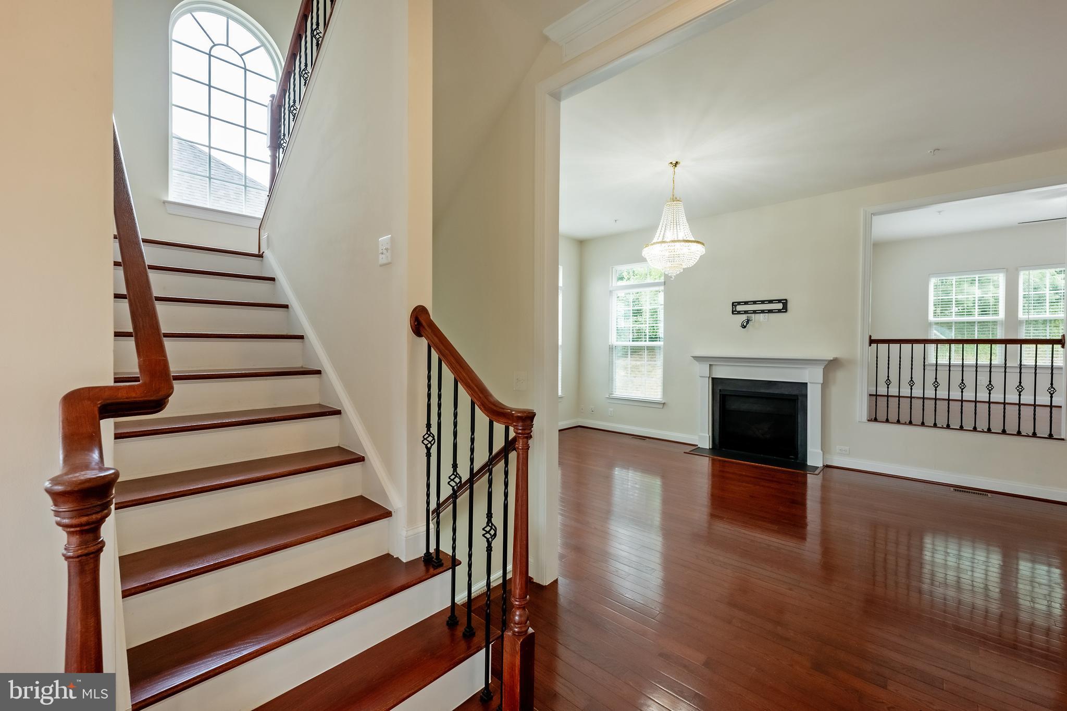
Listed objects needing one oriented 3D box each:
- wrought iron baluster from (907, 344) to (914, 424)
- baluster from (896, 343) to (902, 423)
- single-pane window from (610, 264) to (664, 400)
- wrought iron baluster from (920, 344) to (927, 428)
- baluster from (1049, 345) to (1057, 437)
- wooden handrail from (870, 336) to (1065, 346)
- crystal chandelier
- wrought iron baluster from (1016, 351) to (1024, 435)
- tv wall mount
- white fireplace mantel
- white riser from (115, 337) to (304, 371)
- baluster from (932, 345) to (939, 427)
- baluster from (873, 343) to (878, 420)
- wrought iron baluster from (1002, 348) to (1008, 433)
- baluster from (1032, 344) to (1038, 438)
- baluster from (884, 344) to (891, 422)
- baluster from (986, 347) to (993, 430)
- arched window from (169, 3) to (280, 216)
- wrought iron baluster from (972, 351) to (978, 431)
[{"bbox_3d":[4.280,0.322,4.697,0.050,0.898,0.050,2,2,43],"label":"wrought iron baluster"},{"bbox_3d":[4.206,0.321,4.766,0.030,0.904,0.030,2,2,43],"label":"baluster"},{"bbox_3d":[1.689,-0.389,6.795,0.977,2.220,0.100,2,1,42],"label":"single-pane window"},{"bbox_3d":[4.356,0.326,4.627,0.030,0.903,0.030,2,2,43],"label":"wrought iron baluster"},{"bbox_3d":[4.886,0.338,3.910,0.046,0.877,0.046,2,1,42],"label":"baluster"},{"bbox_3d":[4.414,-0.144,4.328,1.400,0.070,0.070,2,1,42],"label":"wooden handrail"},{"bbox_3d":[1.426,-1.380,4.242,0.604,1.188,0.604,2,1,42],"label":"crystal chandelier"},{"bbox_3d":[4.740,0.333,4.040,0.046,0.877,0.046,2,1,42],"label":"wrought iron baluster"},{"bbox_3d":[3.086,-0.659,5.678,0.684,0.173,0.035,2,2,43],"label":"tv wall mount"},{"bbox_3d":[3.022,0.698,5.635,1.713,1.335,0.220,2,2,43],"label":"white fireplace mantel"},{"bbox_3d":[-1.648,-0.007,2.167,0.020,0.163,0.815,1,1,42],"label":"white riser"},{"bbox_3d":[4.302,0.323,4.431,0.046,0.877,0.046,2,1,42],"label":"baluster"},{"bbox_3d":[3.935,0.312,4.758,0.032,0.877,0.032,2,1,42],"label":"baluster"},{"bbox_3d":[4.797,0.340,4.220,0.030,0.900,0.030,2,2,43],"label":"wrought iron baluster"},{"bbox_3d":[4.812,0.333,3.976,0.032,0.877,0.032,2,1,42],"label":"baluster"},{"bbox_3d":[4.011,0.315,4.690,0.046,0.877,0.046,2,1,42],"label":"baluster"},{"bbox_3d":[4.722,0.338,4.289,0.050,0.900,0.050,2,2,43],"label":"baluster"},{"bbox_3d":[-2.727,-2.183,3.726,0.100,1.823,0.811,2,2,43],"label":"arched window"},{"bbox_3d":[4.647,0.337,4.358,0.030,0.901,0.030,2,2,43],"label":"wrought iron baluster"}]

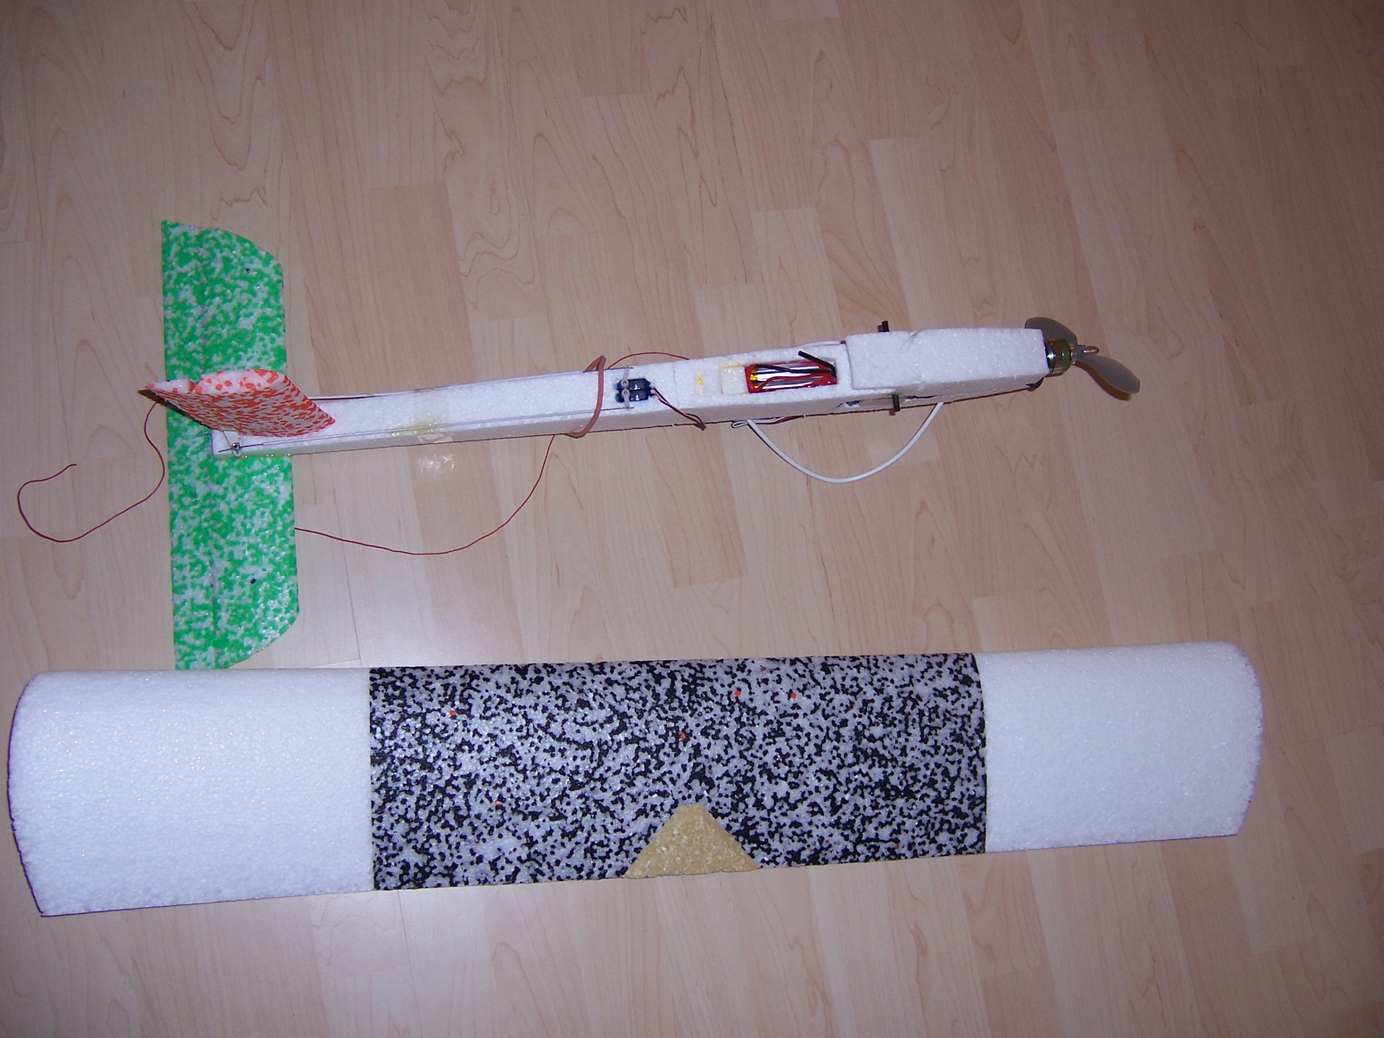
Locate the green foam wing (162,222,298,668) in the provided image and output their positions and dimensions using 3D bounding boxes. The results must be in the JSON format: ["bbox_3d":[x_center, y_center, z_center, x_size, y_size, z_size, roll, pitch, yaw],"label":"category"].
[{"bbox_3d":[-0.354,-0.062,1.012,0.089,0.009,0.350,-3,80,-14],"label":"green foam wing"}]

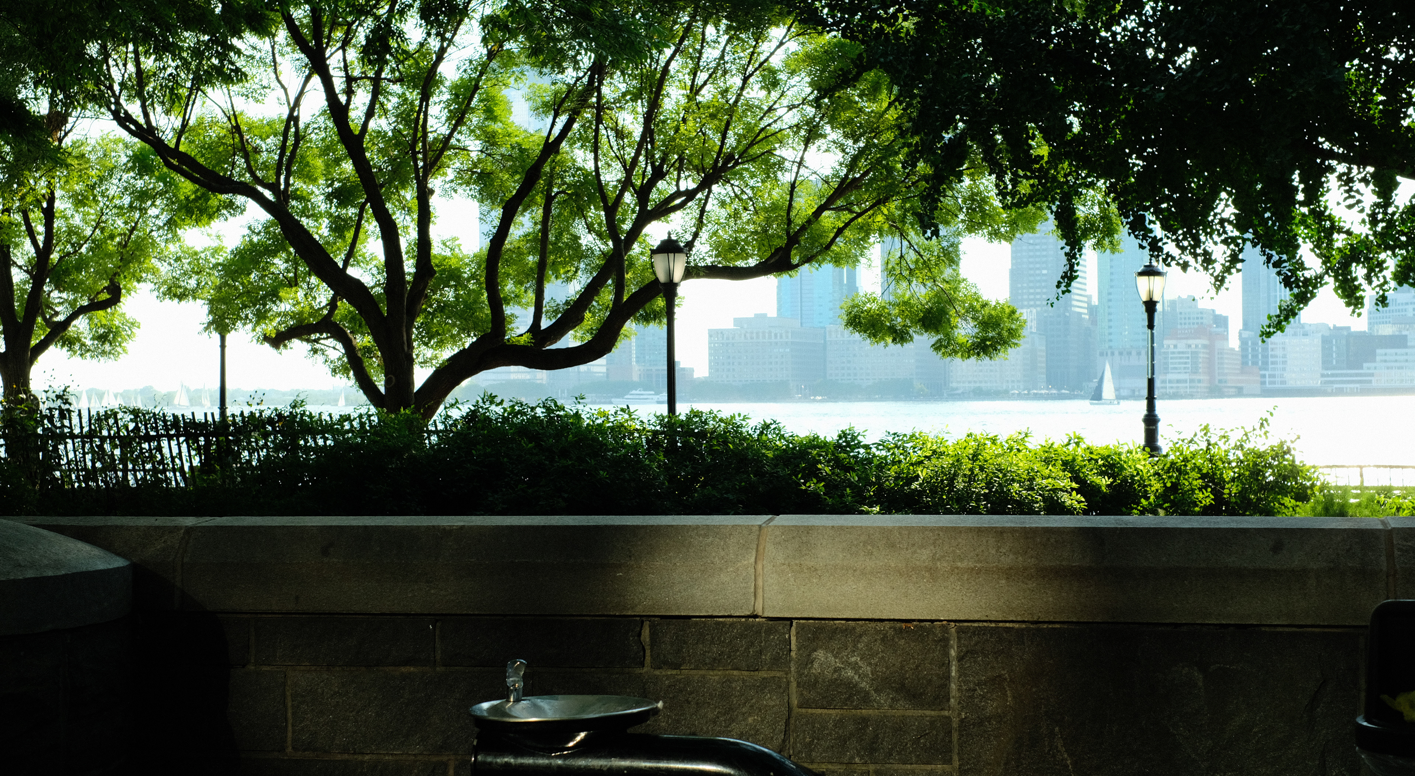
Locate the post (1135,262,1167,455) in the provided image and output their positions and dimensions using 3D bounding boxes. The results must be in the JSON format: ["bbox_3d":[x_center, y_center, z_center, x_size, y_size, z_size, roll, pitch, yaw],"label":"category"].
[{"bbox_3d":[8.353,-0.561,39.153,0.580,3.700,0.580,0,0,-2],"label":"post"}]

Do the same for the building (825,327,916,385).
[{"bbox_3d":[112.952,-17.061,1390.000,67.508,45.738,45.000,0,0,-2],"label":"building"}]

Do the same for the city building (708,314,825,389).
[{"bbox_3d":[38.986,-20.954,1385.000,77.231,54.914,48.000,0,0,-2],"label":"city building"}]

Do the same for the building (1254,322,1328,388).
[{"bbox_3d":[402.923,-22.200,1440.000,44.139,45.905,45.000,0,0,-2],"label":"building"}]

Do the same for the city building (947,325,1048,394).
[{"bbox_3d":[193.029,-17.638,1390.000,64.348,47.640,40.000,0,0,-2],"label":"city building"}]

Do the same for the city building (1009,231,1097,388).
[{"bbox_3d":[232.843,-53.715,1410.000,54.399,122.147,48.000,0,0,-2],"label":"city building"}]

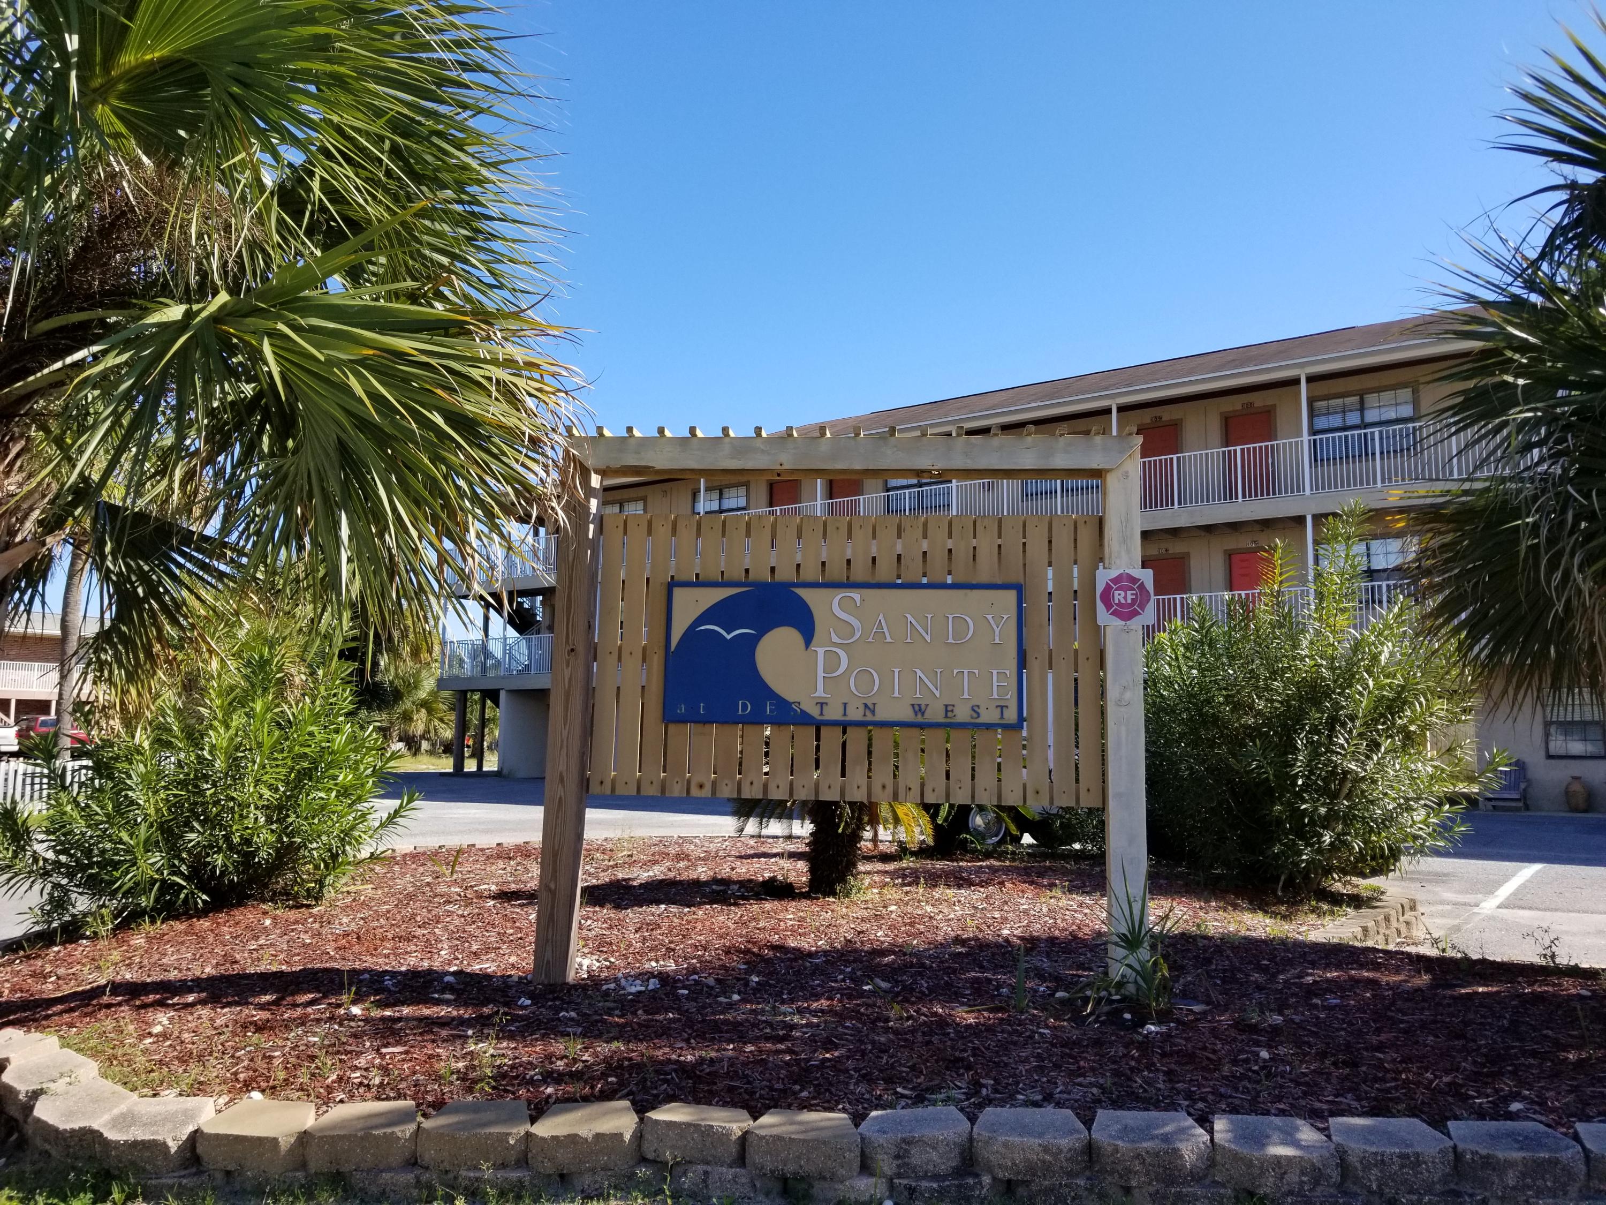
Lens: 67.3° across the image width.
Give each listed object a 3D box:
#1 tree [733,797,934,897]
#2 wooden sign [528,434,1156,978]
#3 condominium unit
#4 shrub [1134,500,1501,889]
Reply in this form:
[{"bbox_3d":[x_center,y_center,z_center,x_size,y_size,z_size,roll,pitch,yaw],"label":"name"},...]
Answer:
[{"bbox_3d":[0.219,1.256,8.577,1.450,1.600,1.450,1,-8,0],"label":"tree"},{"bbox_3d":[0.173,0.422,5.205,2.524,2.355,0.240,1,-8,5],"label":"wooden sign"},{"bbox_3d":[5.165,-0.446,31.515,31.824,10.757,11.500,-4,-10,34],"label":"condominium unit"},{"bbox_3d":[3.920,0.782,9.603,2.750,2.950,2.500,1,-8,0],"label":"shrub"}]

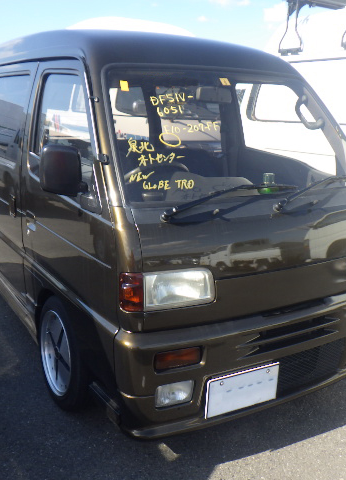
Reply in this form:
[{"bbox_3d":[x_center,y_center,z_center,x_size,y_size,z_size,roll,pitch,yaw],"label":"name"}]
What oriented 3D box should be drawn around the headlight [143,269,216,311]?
[{"bbox_3d":[0.015,0.153,1.725,0.265,0.135,0.095,-6,17,-32],"label":"headlight"}]

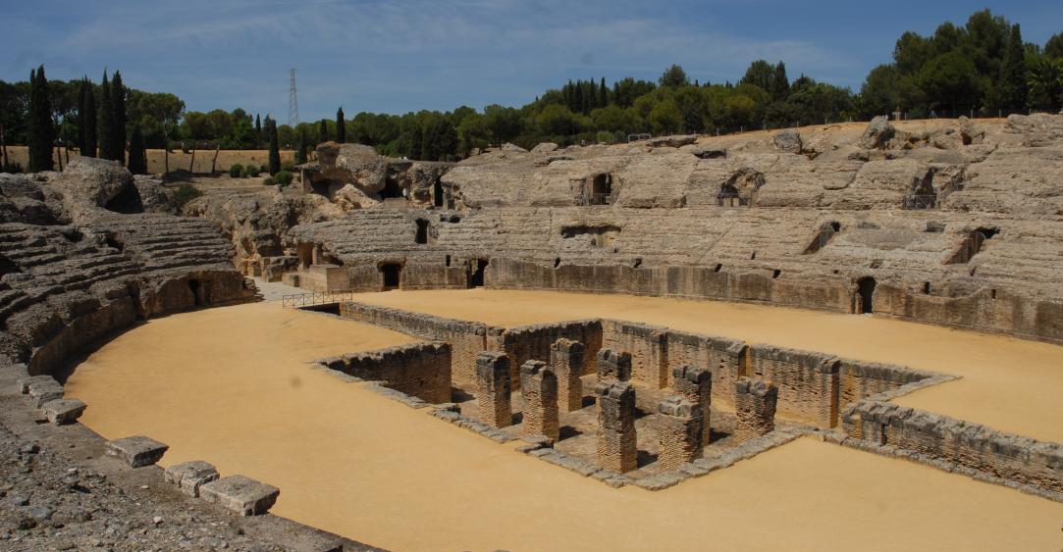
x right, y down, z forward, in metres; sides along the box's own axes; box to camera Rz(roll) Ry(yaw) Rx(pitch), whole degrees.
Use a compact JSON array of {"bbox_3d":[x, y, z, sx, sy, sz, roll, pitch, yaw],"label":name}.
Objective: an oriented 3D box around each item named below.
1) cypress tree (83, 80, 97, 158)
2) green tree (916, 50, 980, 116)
[{"bbox_3d":[-50.615,-17.547,91.467,1.575,10.573,1.575,-3,7,-28],"label":"cypress tree"},{"bbox_3d":[49.280,-22.889,94.293,6.615,7.417,6.615,3,6,27],"label":"green tree"}]

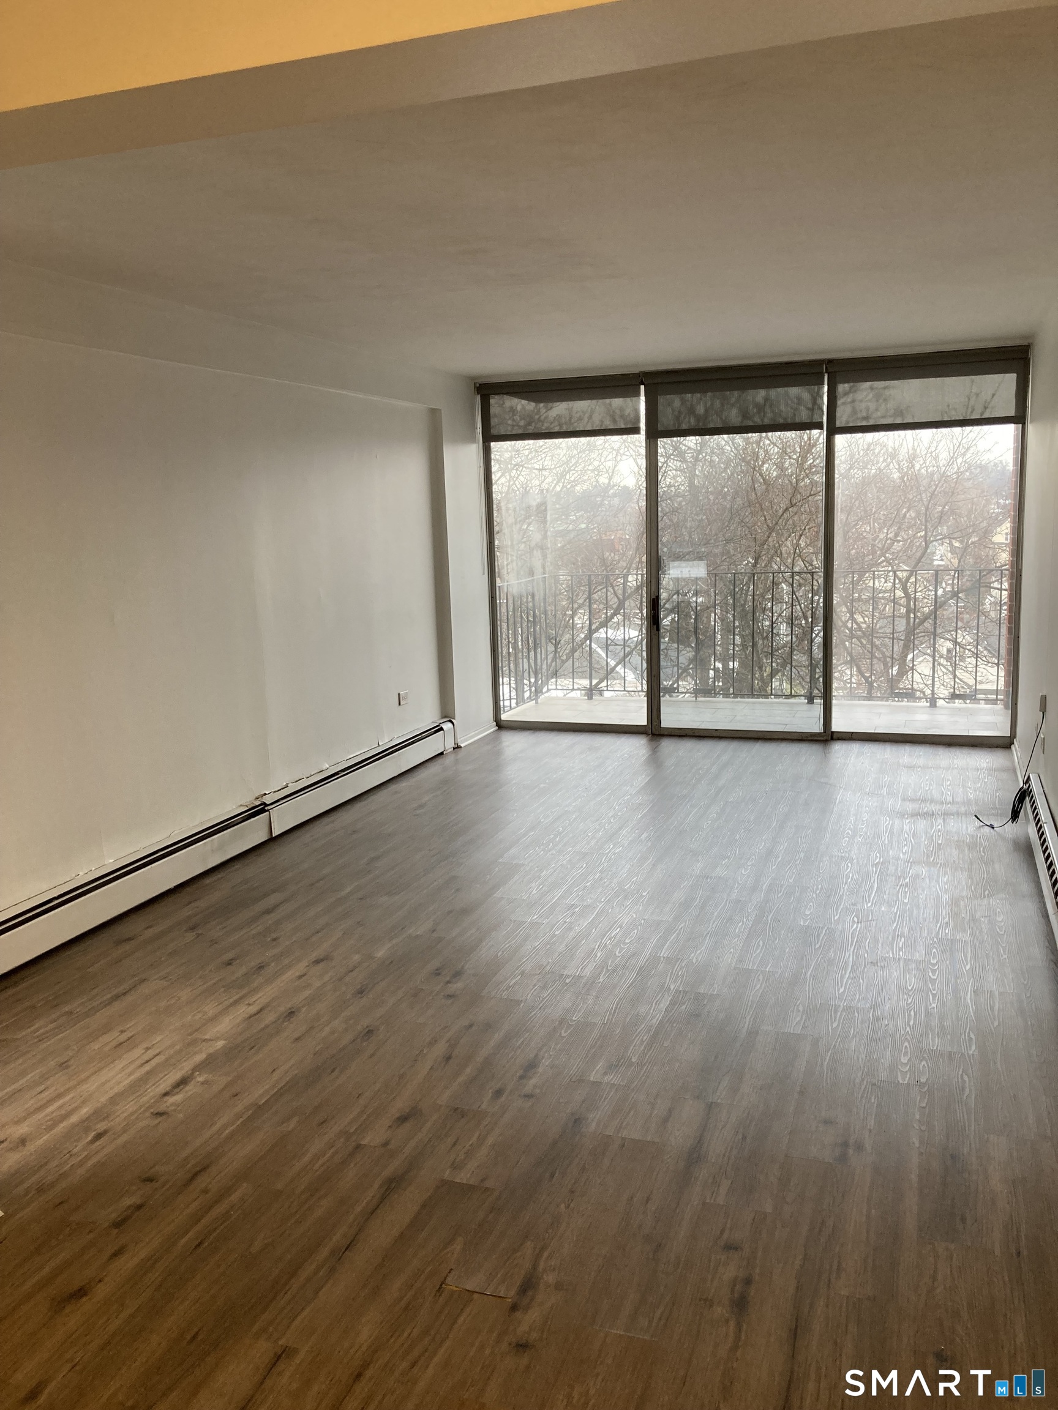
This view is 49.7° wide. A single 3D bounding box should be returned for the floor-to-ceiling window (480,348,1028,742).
[{"bbox_3d":[1.373,-0.989,7.616,3.517,2.440,0.120,2,10,19],"label":"floor-to-ceiling window"}]

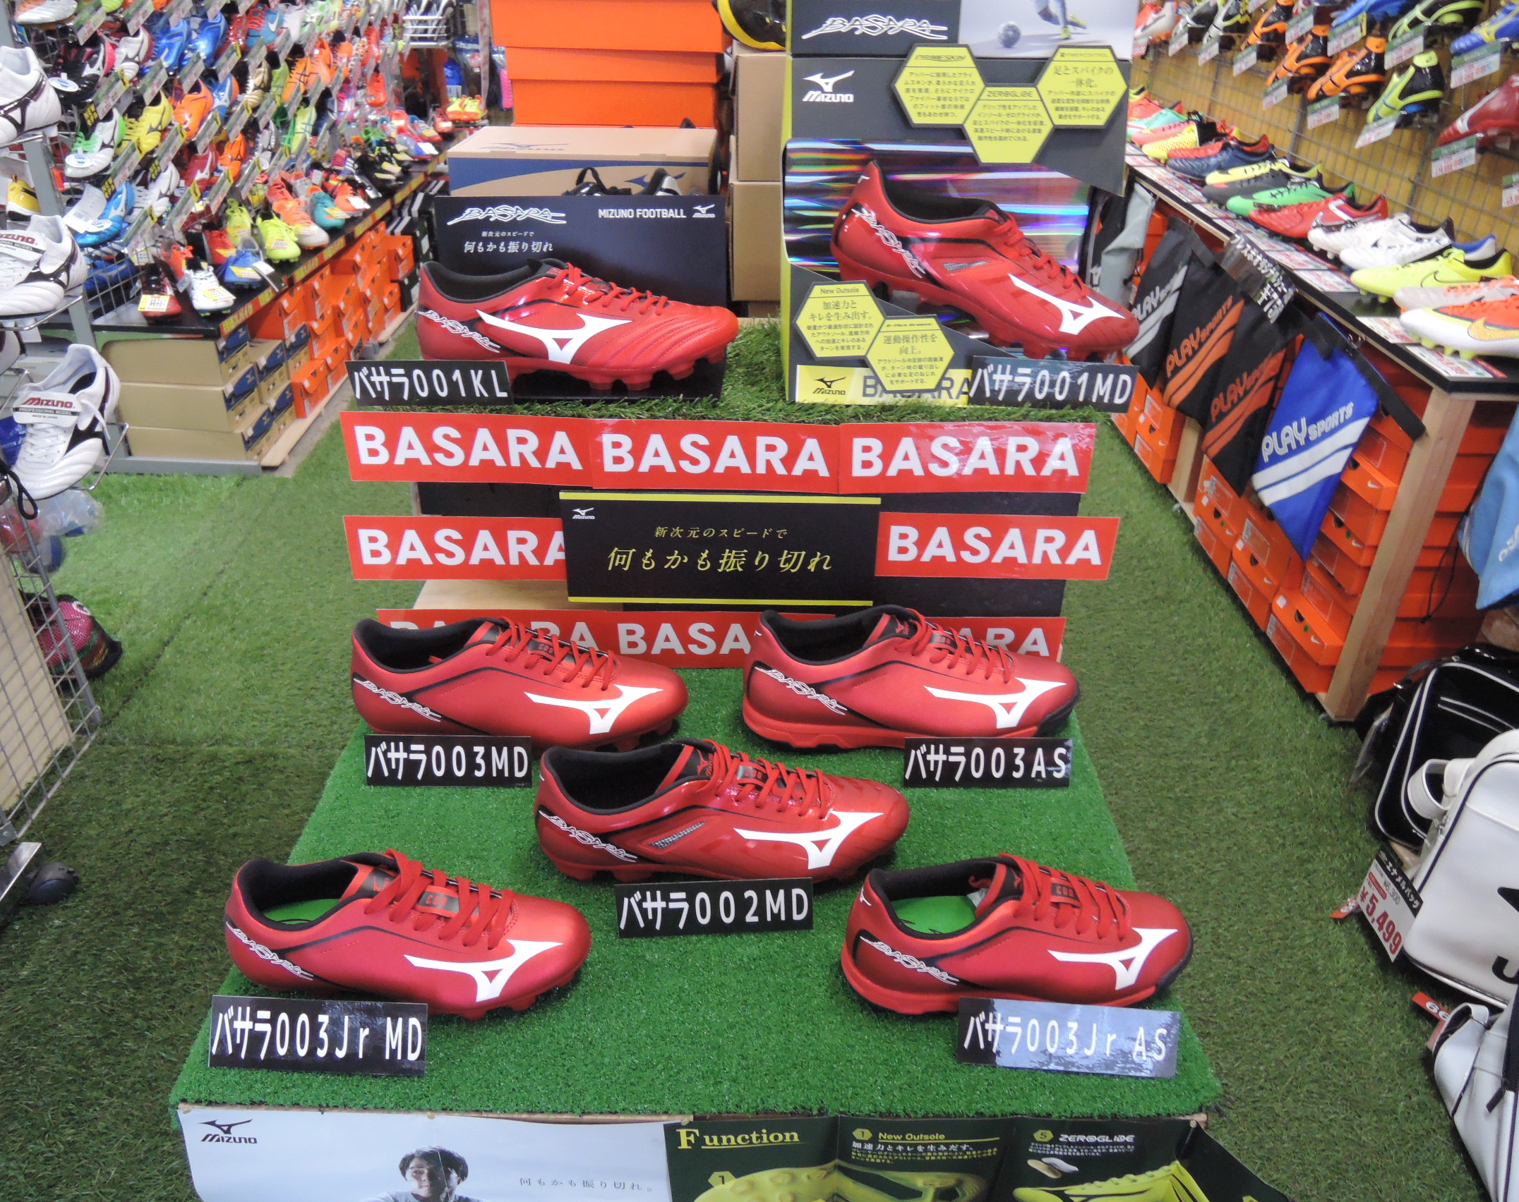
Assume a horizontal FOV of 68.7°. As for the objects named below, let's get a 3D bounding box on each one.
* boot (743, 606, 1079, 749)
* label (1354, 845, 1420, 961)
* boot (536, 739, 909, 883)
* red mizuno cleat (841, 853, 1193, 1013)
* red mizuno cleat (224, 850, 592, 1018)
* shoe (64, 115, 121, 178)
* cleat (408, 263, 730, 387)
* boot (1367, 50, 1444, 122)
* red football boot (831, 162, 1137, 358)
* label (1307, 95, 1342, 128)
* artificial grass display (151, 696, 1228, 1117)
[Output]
[{"bbox_3d":[0.130,0.054,0.931,0.285,0.110,0.104,-1,32,-2],"label":"boot"},{"bbox_3d":[0.781,0.374,1.380,0.004,0.088,0.128,15,21,4],"label":"label"},{"bbox_3d":[-0.025,0.137,0.805,0.276,0.102,0.100,-1,32,-1],"label":"boot"},{"bbox_3d":[0.168,0.200,0.706,0.232,0.100,0.087,-2,32,-3],"label":"red mizuno cleat"},{"bbox_3d":[-0.223,0.199,0.707,0.233,0.100,0.087,2,32,3],"label":"red mizuno cleat"},{"bbox_3d":[-1.573,-1.083,2.630,0.100,0.105,0.280,-1,42,-3],"label":"shoe"},{"bbox_3d":[-0.156,-0.246,0.951,0.278,0.100,0.100,1,32,2],"label":"cleat"},{"bbox_3d":[1.519,-1.208,2.632,0.100,0.105,0.280,1,6,0],"label":"boot"},{"bbox_3d":[0.199,-0.289,0.920,0.278,0.102,0.100,17,31,-6],"label":"red football boot"},{"bbox_3d":[1.467,-1.269,2.888,0.004,0.056,0.120,-8,13,-15],"label":"label"},{"bbox_3d":[-0.035,0.189,0.854,0.618,0.016,0.457,1,32,-1],"label":"artificial grass display"}]

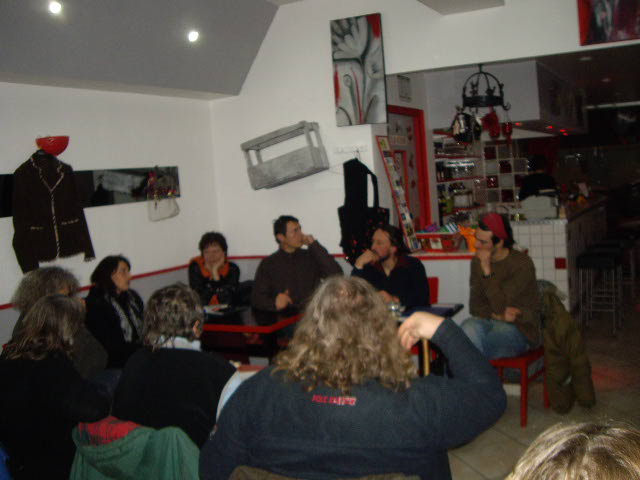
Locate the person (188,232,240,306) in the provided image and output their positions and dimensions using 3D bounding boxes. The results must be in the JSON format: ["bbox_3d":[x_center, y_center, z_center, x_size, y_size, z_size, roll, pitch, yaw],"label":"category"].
[{"bbox_3d":[-0.714,0.552,5.199,0.460,1.250,0.700,-2,6,14],"label":"person"}]

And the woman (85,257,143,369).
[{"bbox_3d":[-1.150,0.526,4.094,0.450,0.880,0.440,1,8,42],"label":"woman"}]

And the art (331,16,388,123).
[{"bbox_3d":[0.270,-1.165,4.862,0.385,0.735,0.030,-1,6,28],"label":"art"}]

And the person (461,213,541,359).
[{"bbox_3d":[1.137,0.478,4.450,0.500,1.300,0.750,1,7,41],"label":"person"}]

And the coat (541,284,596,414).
[{"bbox_3d":[1.585,0.665,4.500,0.360,0.830,0.260,0,7,38],"label":"coat"}]

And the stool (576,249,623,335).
[{"bbox_3d":[2.522,0.504,6.382,0.360,0.710,0.360,-1,6,29],"label":"stool"}]

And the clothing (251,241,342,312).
[{"bbox_3d":[-0.150,0.275,4.848,0.600,0.560,0.380,-3,6,7],"label":"clothing"}]

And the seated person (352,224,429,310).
[{"bbox_3d":[0.502,0.516,4.711,0.520,1.260,0.720,0,7,37],"label":"seated person"}]

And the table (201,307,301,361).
[{"bbox_3d":[-0.573,0.848,4.686,1.100,0.750,0.720,-1,6,29],"label":"table"}]

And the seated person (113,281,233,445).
[{"bbox_3d":[-0.575,0.632,2.946,0.500,0.920,0.500,-1,6,23],"label":"seated person"}]

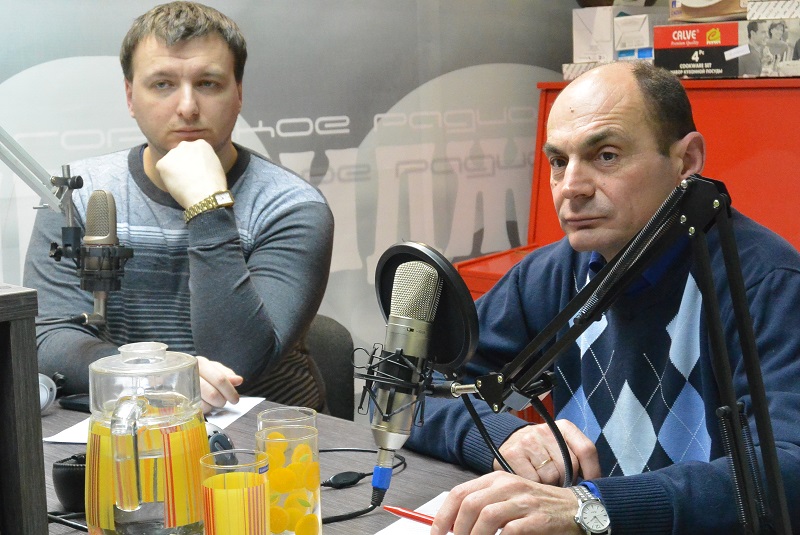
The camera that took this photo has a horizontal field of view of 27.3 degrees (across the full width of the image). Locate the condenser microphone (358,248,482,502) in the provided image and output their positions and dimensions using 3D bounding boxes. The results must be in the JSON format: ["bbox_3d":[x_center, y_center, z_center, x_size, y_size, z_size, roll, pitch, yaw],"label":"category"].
[{"bbox_3d":[0.008,0.114,1.814,0.130,0.285,0.150,10,0,-42],"label":"condenser microphone"}]

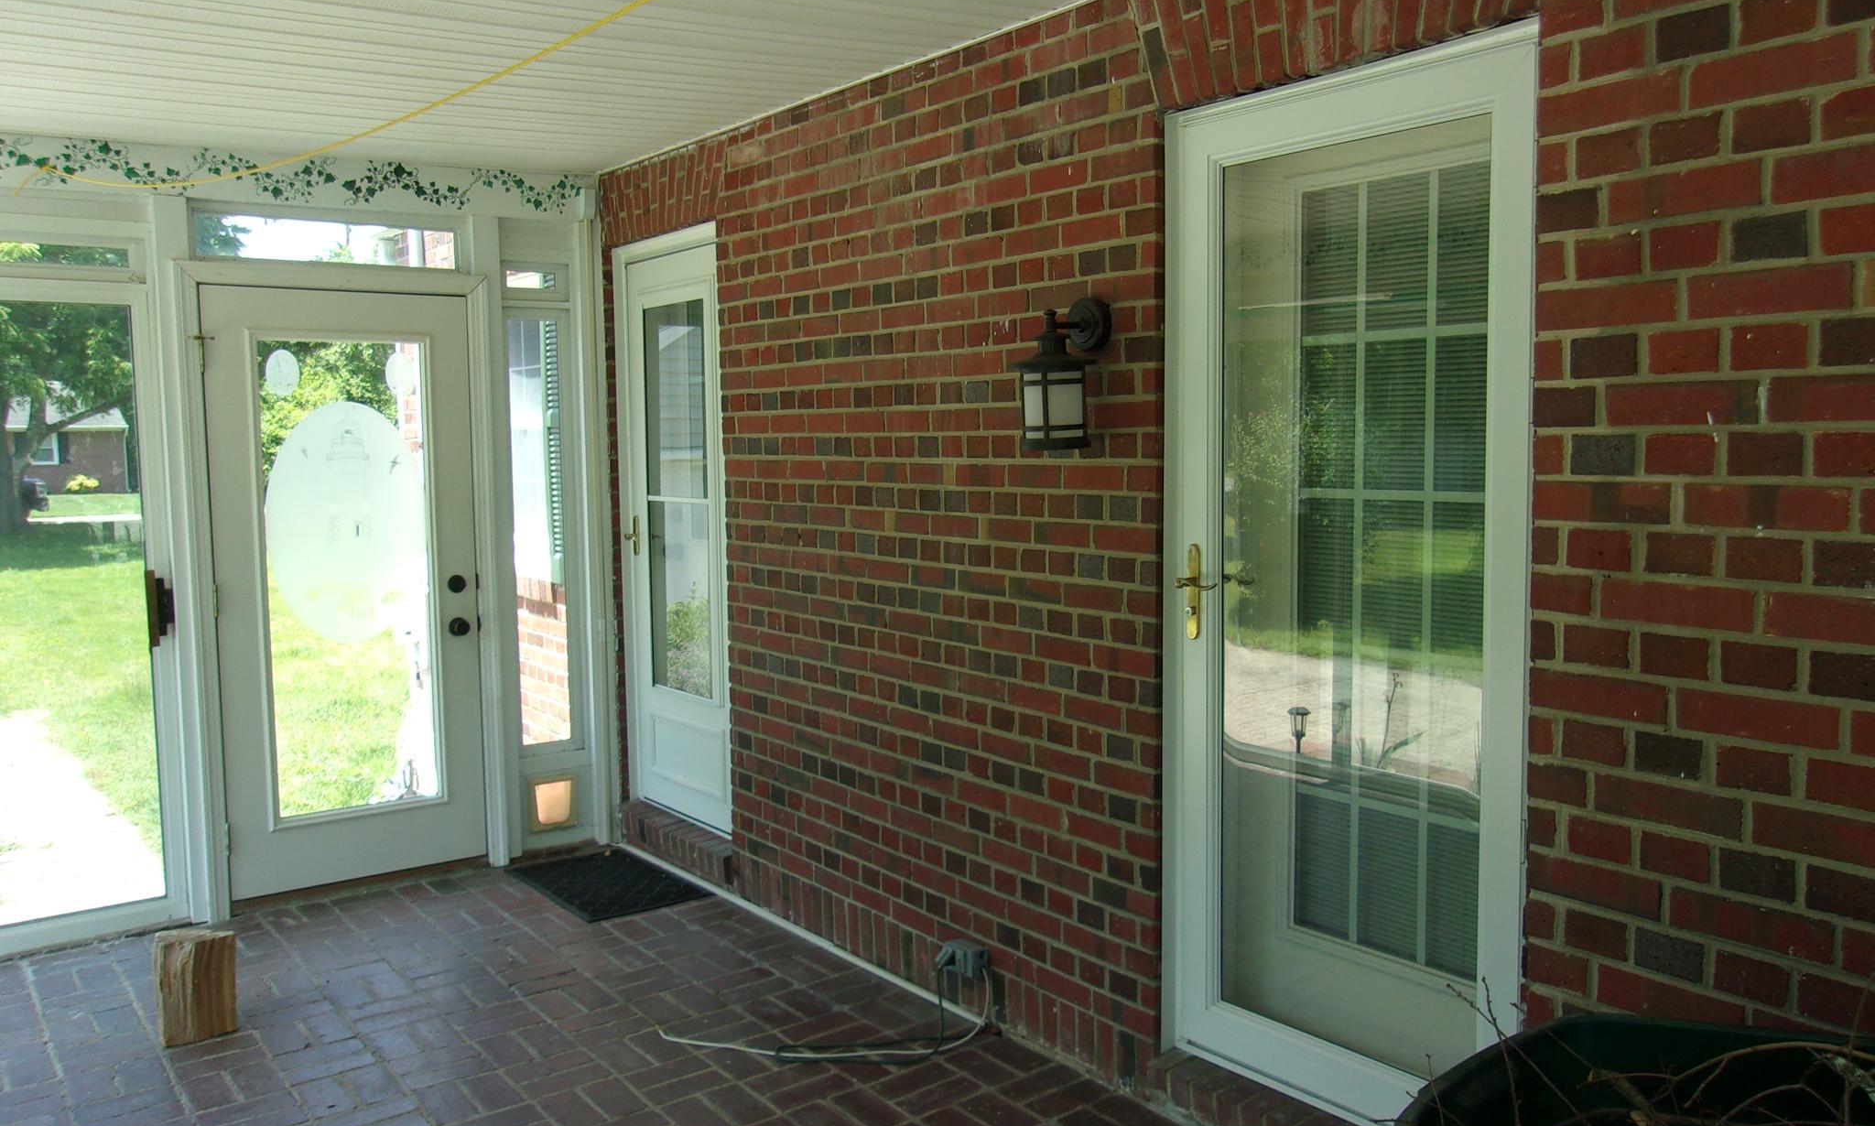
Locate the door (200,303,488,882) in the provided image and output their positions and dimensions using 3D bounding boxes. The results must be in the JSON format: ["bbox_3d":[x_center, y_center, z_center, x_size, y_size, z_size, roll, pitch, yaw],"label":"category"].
[{"bbox_3d":[-2.020,0.089,5.041,0.864,2.021,0.045,-4,6,-38],"label":"door"}]

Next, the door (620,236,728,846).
[{"bbox_3d":[-0.919,-0.093,5.261,0.053,2.038,0.757,-4,6,-38],"label":"door"}]

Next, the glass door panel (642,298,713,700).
[{"bbox_3d":[-0.934,-0.226,5.273,0.030,1.395,0.439,-4,6,-38],"label":"glass door panel"}]

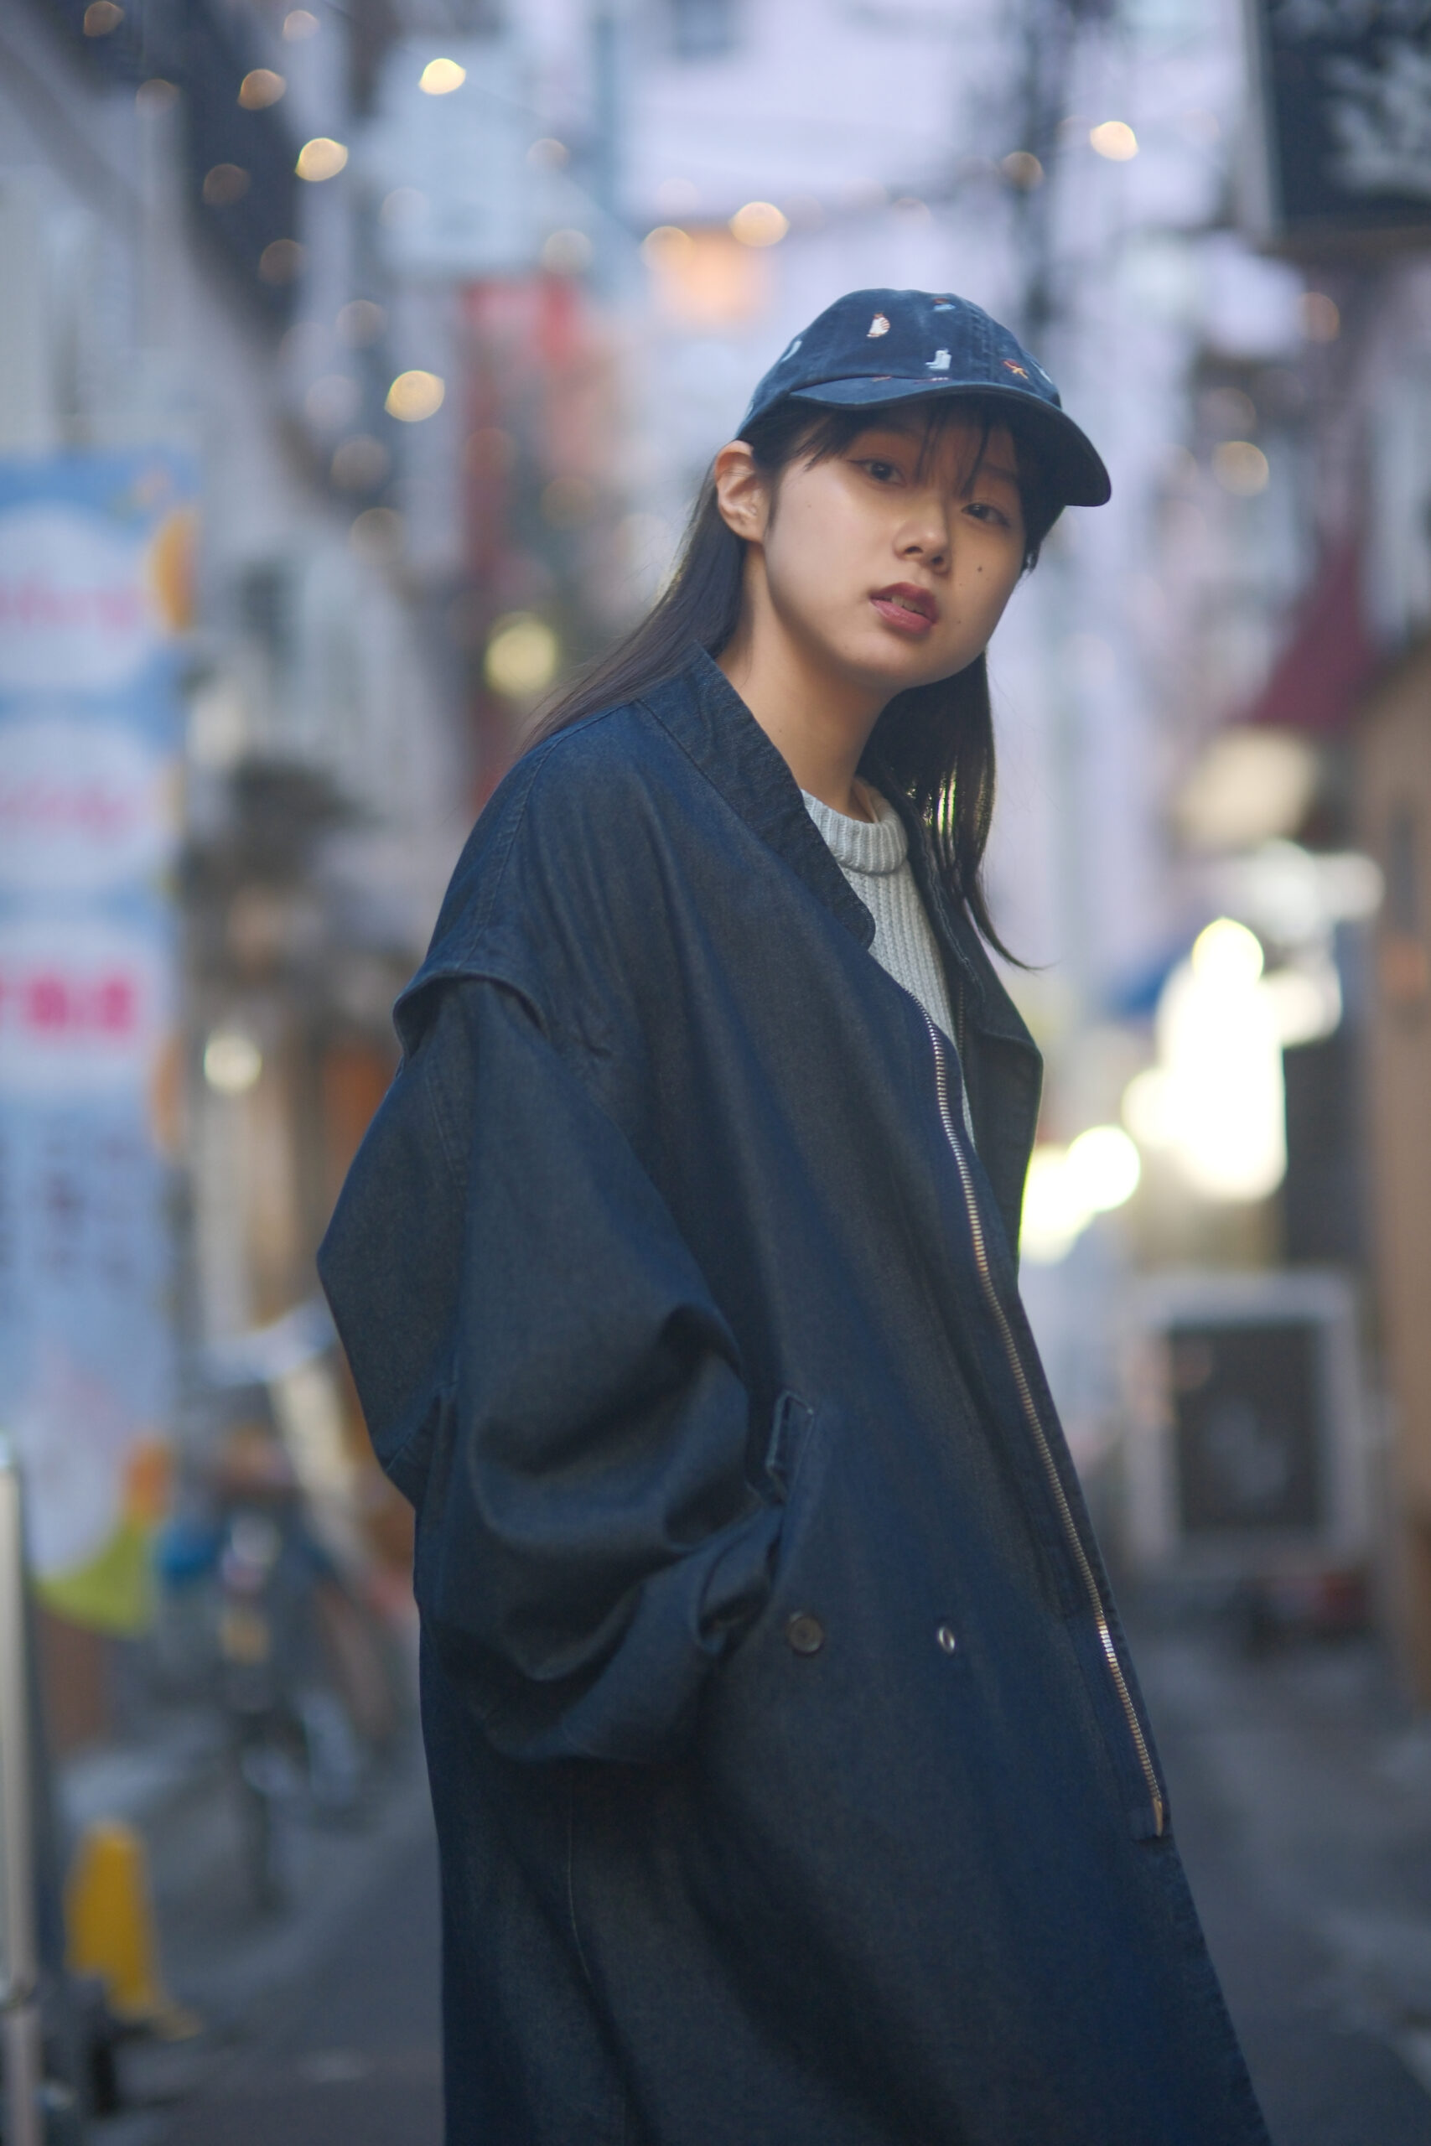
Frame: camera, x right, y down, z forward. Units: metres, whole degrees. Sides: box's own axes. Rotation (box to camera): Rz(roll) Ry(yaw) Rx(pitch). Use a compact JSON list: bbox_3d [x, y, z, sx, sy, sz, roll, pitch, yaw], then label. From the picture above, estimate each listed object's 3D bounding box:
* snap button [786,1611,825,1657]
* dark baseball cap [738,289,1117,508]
[{"bbox_3d":[0.048,0.295,2.350,0.019,0.019,0.006,1,1,-24],"label":"snap button"},{"bbox_3d":[0.123,-0.379,2.475,0.176,0.128,0.260,18,-13,-21],"label":"dark baseball cap"}]

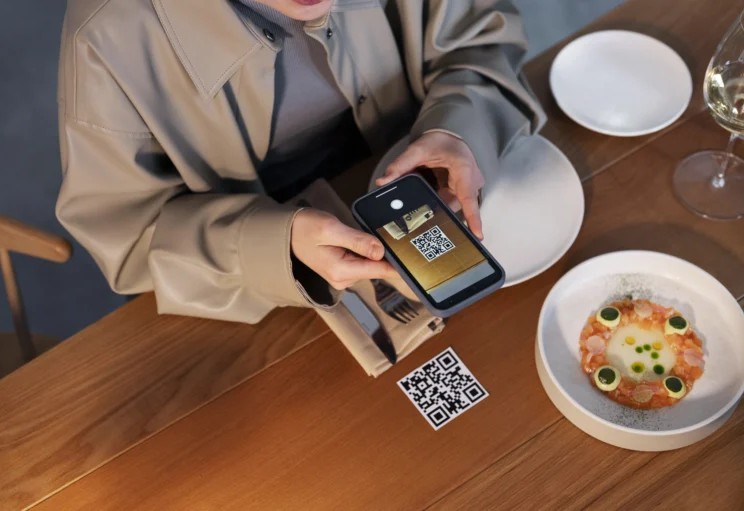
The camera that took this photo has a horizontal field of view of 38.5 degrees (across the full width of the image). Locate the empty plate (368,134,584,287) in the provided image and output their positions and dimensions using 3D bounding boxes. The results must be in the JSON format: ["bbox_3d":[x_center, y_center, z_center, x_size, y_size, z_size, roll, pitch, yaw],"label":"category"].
[{"bbox_3d":[0.109,-0.054,1.117,0.222,0.021,0.222,-1,57,2],"label":"empty plate"}]

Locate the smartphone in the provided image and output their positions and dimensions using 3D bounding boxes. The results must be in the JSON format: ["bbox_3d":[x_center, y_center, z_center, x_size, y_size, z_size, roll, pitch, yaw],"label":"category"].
[{"bbox_3d":[0.049,-0.012,0.957,0.075,0.011,0.151,-28,56,-16],"label":"smartphone"}]

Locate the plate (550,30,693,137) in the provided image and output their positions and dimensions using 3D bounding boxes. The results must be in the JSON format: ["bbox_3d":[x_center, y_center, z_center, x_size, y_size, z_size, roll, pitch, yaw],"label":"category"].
[{"bbox_3d":[0.278,-0.189,1.196,0.156,0.019,0.156,-1,57,2],"label":"plate"}]

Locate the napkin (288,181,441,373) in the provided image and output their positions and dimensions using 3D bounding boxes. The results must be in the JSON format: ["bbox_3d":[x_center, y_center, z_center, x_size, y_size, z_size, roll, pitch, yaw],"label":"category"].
[{"bbox_3d":[-0.027,0.017,1.084,0.098,0.012,0.224,-33,61,-17],"label":"napkin"}]

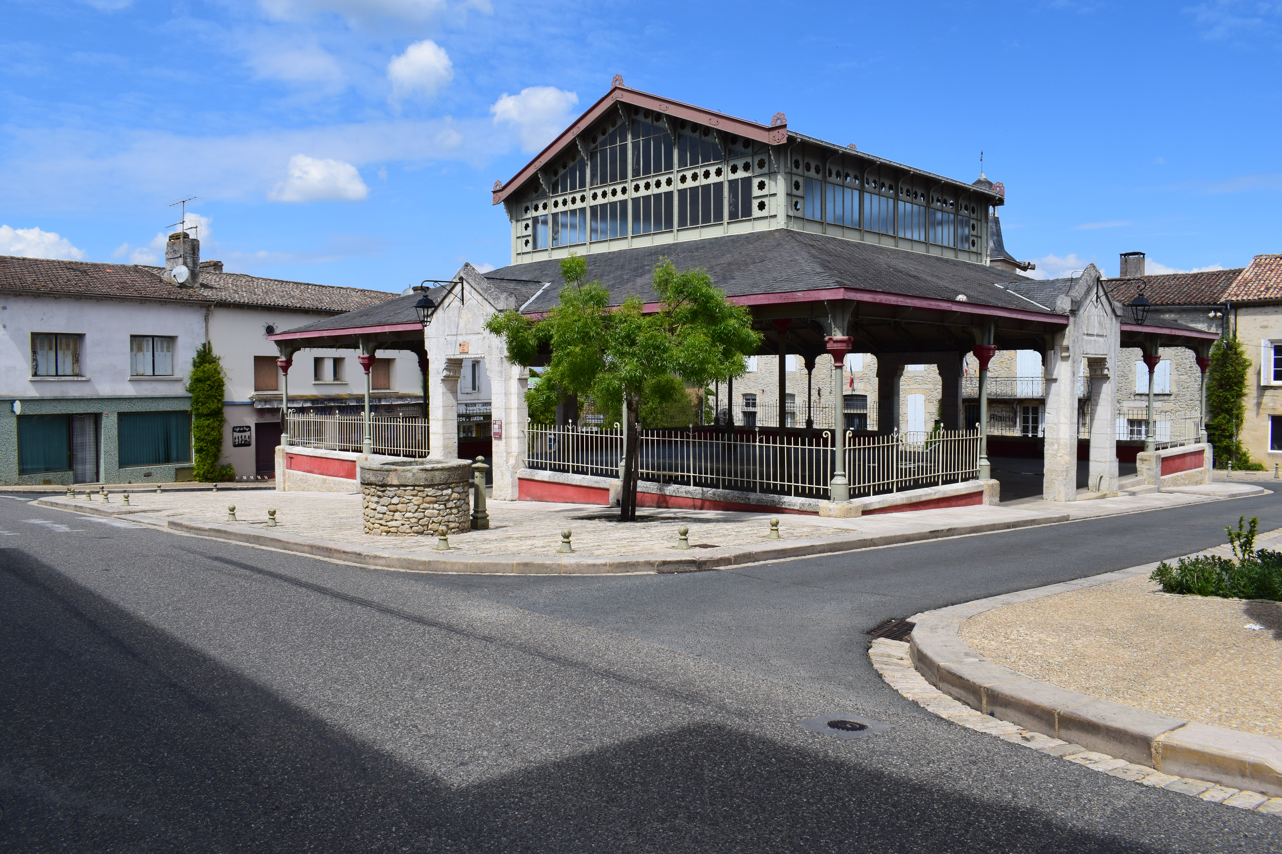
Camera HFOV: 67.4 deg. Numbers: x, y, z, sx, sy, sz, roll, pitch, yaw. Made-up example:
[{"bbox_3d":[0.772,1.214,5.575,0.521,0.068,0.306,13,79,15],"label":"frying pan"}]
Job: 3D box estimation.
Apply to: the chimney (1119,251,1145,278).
[{"bbox_3d":[23.785,-7.851,46.500,1.000,1.280,0.750,3,4,45],"label":"chimney"}]

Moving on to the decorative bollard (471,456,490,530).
[{"bbox_3d":[-2.246,0.921,13.488,0.245,1.028,0.245,-2,3,-37],"label":"decorative bollard"}]

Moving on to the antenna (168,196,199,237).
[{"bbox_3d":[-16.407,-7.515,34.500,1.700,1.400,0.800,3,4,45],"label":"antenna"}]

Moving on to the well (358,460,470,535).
[{"bbox_3d":[-3.179,1.006,13.595,1.590,0.914,1.590,0,3,0],"label":"well"}]

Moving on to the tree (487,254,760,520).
[{"bbox_3d":[-0.272,-0.605,14.893,4.240,4.134,3.975,0,3,0],"label":"tree"}]

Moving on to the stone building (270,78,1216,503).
[{"bbox_3d":[3.319,-3.824,29.558,20.431,11.130,21.041,3,4,45],"label":"stone building"}]

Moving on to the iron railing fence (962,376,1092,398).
[{"bbox_3d":[17.782,-1.844,44.800,6.200,1.000,0.600,0,3,3],"label":"iron railing fence"}]

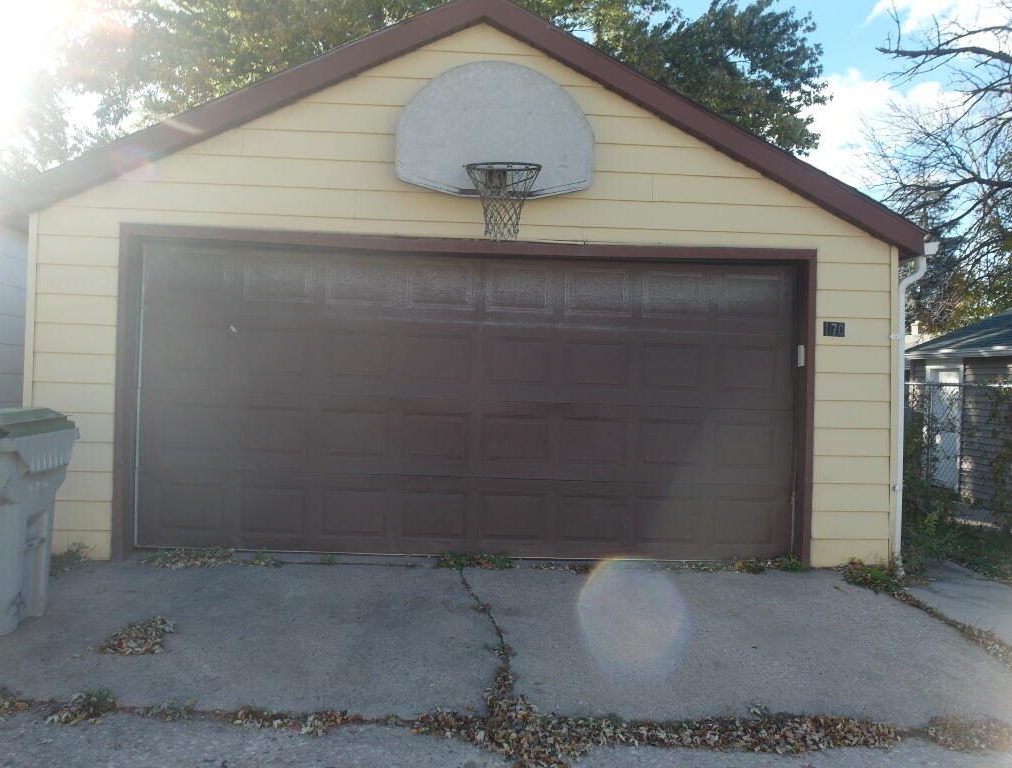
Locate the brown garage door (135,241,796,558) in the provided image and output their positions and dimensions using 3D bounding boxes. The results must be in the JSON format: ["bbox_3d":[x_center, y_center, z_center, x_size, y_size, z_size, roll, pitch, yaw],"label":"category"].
[{"bbox_3d":[-0.228,0.125,5.247,4.860,2.240,0.070,1,0,-3],"label":"brown garage door"}]

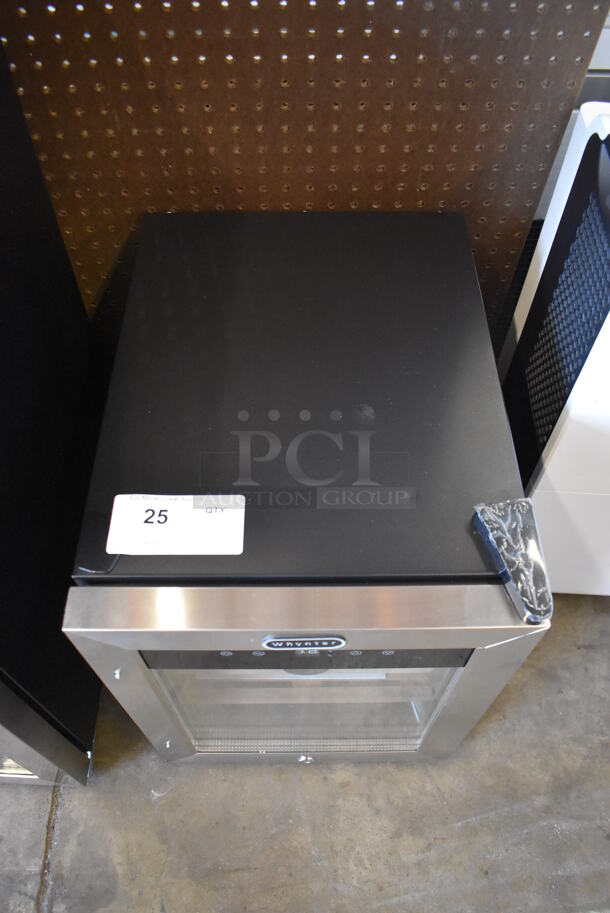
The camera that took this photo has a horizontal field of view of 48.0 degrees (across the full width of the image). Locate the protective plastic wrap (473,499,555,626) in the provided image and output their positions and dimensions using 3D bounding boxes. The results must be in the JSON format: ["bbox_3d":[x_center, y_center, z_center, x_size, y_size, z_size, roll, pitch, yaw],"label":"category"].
[{"bbox_3d":[0.147,0.075,0.488,0.043,0.019,0.096,0,55,0],"label":"protective plastic wrap"}]

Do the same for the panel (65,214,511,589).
[{"bbox_3d":[0.000,-0.084,0.632,0.345,0.020,0.433,0,55,0],"label":"panel"}]

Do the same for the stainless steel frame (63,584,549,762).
[{"bbox_3d":[0.002,0.232,0.659,0.339,0.436,0.034,0,55,0],"label":"stainless steel frame"}]

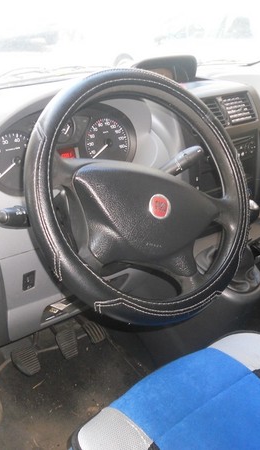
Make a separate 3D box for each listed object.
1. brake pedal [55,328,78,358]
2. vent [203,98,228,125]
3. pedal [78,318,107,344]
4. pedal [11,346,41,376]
[{"bbox_3d":[-0.160,0.306,1.200,0.053,0.062,0.025,-20,-5,-32],"label":"brake pedal"},{"bbox_3d":[0.163,-0.237,1.024,0.083,0.064,0.032,-20,10,-32],"label":"vent"},{"bbox_3d":[-0.097,0.285,1.239,0.044,0.024,0.064,-20,75,-32],"label":"pedal"},{"bbox_3d":[-0.255,0.335,1.147,0.060,0.060,0.026,-20,-10,-32],"label":"pedal"}]

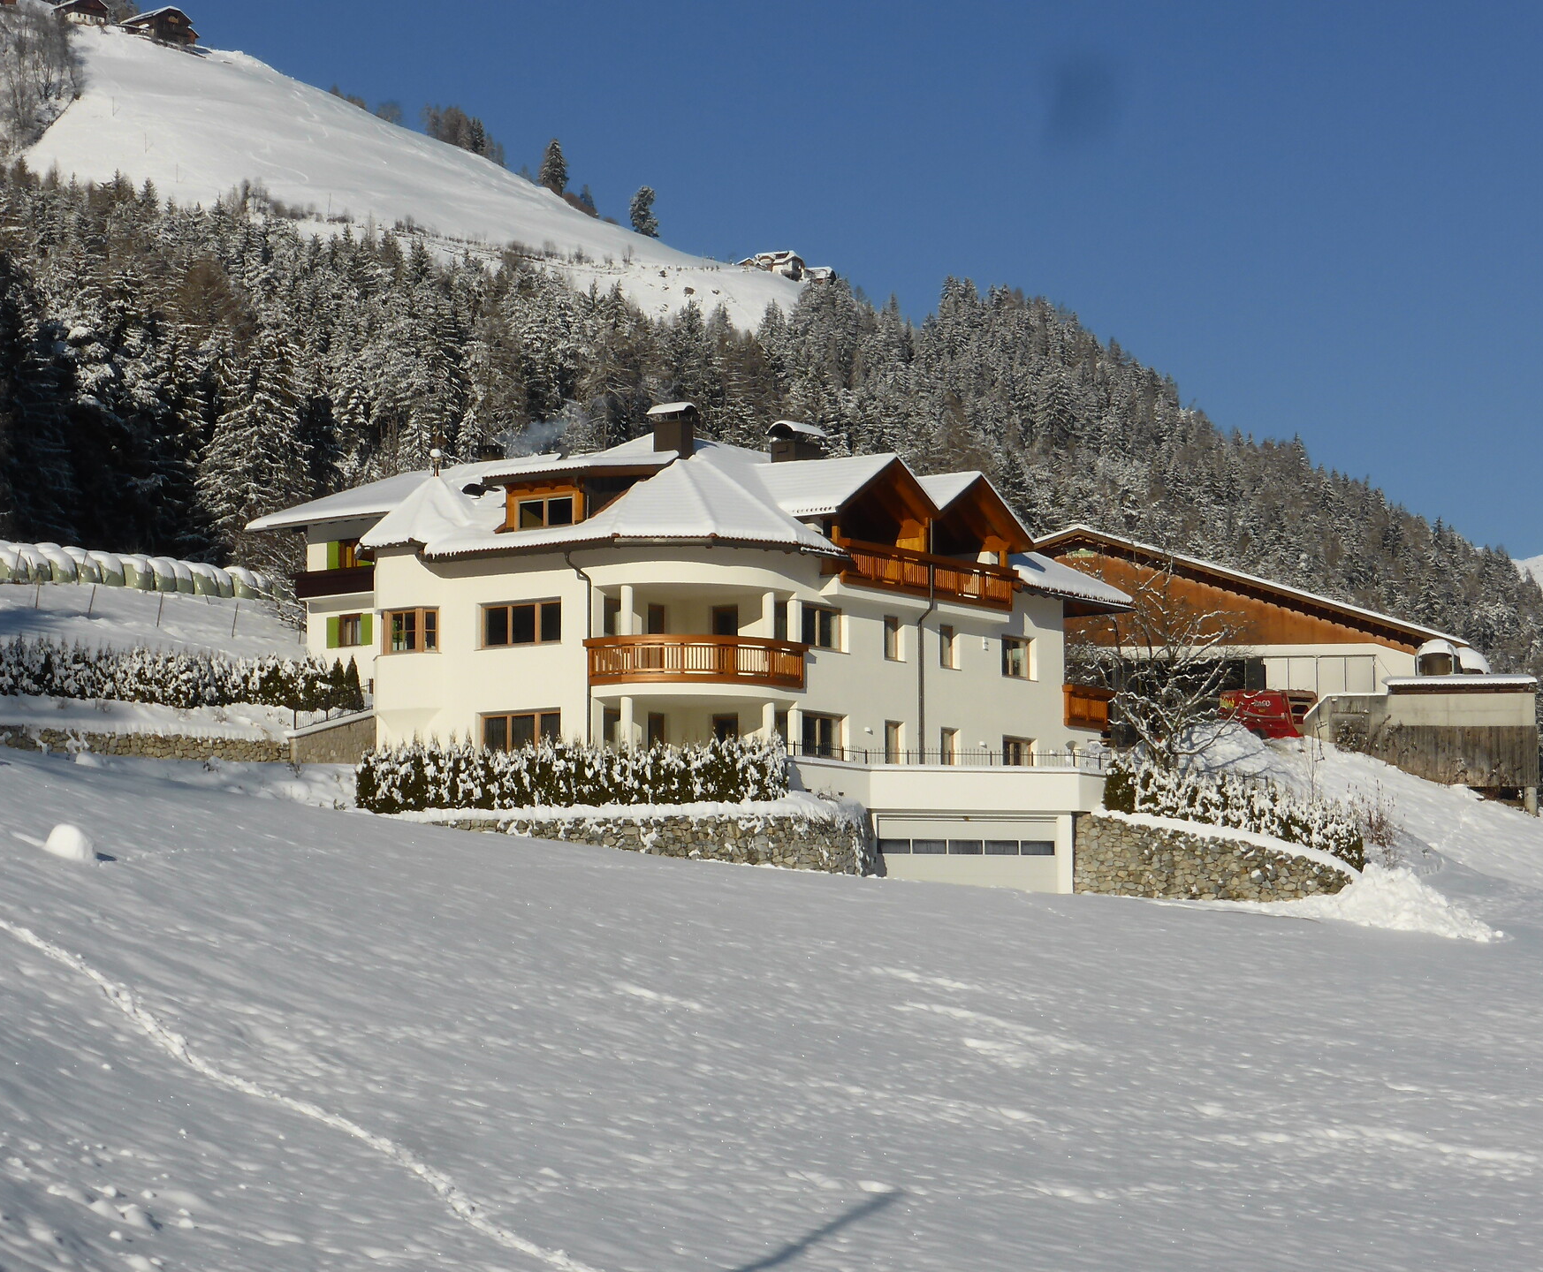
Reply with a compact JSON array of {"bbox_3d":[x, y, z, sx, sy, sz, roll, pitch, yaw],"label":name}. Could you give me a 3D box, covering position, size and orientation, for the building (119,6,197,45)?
[{"bbox_3d":[-137.448,-136.705,1000.000,10.000,8.000,12.500,4,-7,-45],"label":"building"}]

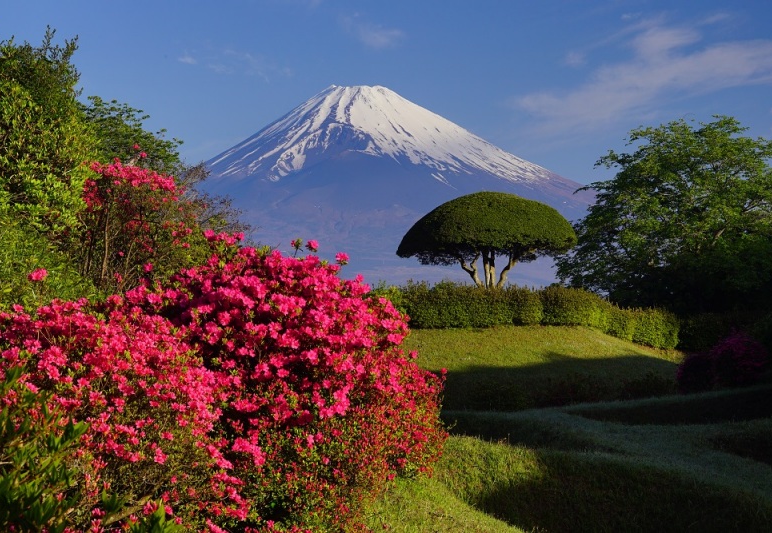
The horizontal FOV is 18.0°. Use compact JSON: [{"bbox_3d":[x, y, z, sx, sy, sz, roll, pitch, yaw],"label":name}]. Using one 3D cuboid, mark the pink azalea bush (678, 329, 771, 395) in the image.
[{"bbox_3d":[6.059,1.710,44.000,1.660,1.150,1.450,0,-1,0],"label":"pink azalea bush"}]

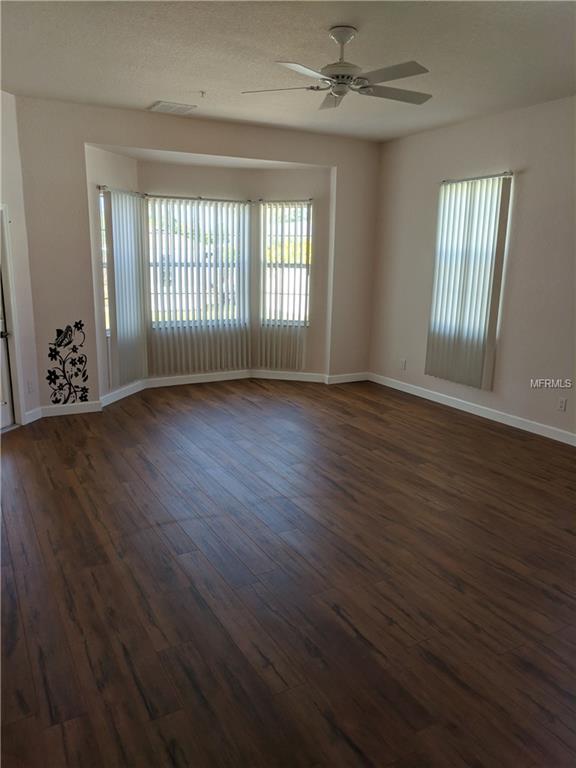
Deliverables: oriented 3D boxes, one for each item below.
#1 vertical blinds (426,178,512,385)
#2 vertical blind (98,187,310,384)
[{"bbox_3d":[1.893,-1.063,6.166,0.106,2.157,1.017,-6,15,-28],"label":"vertical blinds"},{"bbox_3d":[-0.953,-1.130,6.935,2.573,2.144,0.729,-6,15,-28],"label":"vertical blind"}]

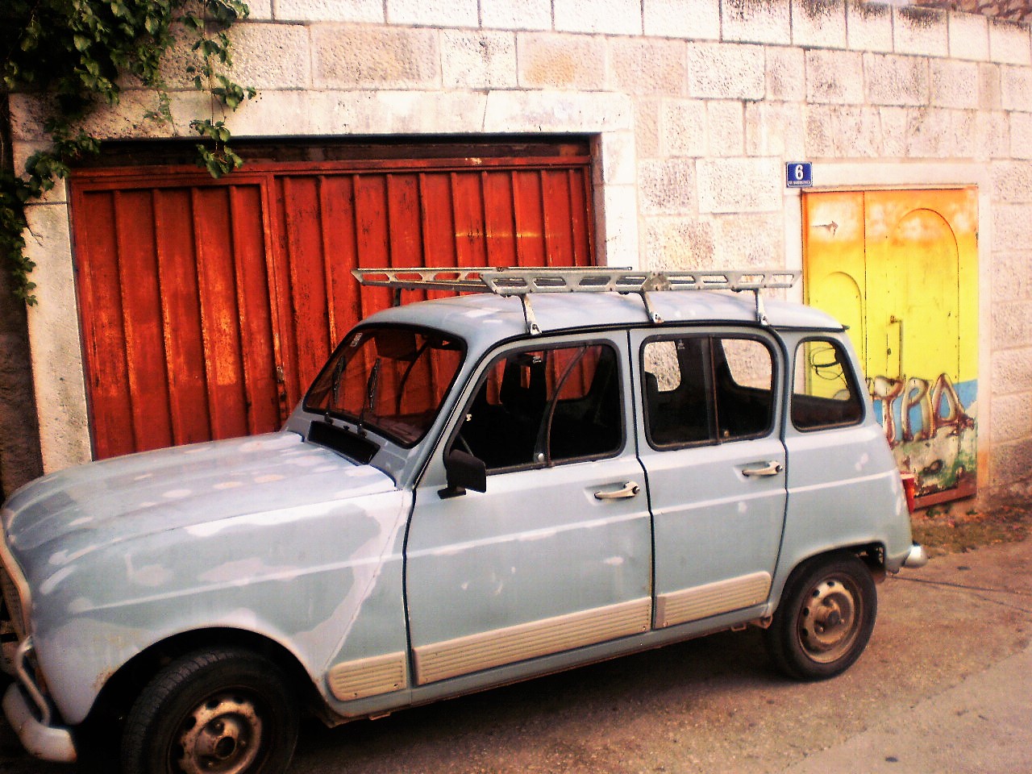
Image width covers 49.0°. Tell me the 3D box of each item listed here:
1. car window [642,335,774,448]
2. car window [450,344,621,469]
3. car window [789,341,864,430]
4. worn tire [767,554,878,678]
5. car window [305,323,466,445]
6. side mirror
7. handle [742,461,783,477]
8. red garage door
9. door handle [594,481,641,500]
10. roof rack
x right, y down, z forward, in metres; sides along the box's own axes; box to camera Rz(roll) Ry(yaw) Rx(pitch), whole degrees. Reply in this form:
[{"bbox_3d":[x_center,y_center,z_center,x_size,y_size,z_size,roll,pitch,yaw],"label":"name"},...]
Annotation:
[{"bbox_3d":[0.705,0.007,4.117,0.583,0.392,0.040,-6,-1,-28],"label":"car window"},{"bbox_3d":[0.064,0.062,3.781,0.675,0.385,0.040,-6,-1,-28],"label":"car window"},{"bbox_3d":[1.184,-0.017,4.389,0.357,0.338,0.040,-6,-1,-28],"label":"car window"},{"bbox_3d":[1.234,0.889,4.502,0.522,0.522,0.145,-6,8,-28],"label":"worn tire"},{"bbox_3d":[-0.517,-0.035,4.175,0.070,0.410,1.170,34,-11,-27],"label":"car window"},{"bbox_3d":[-0.164,0.273,3.508,0.105,0.140,0.170,-6,8,-28],"label":"side mirror"},{"bbox_3d":[0.899,0.298,4.135,0.180,0.045,0.050,-6,8,-28],"label":"handle"},{"bbox_3d":[-0.673,-0.013,5.397,2.578,2.163,0.080,-7,8,-28],"label":"red garage door"},{"bbox_3d":[0.346,0.353,3.844,0.180,0.045,0.050,-6,8,-28],"label":"door handle"},{"bbox_3d":[0.216,-0.366,4.533,1.390,0.210,1.190,-4,7,-28],"label":"roof rack"}]

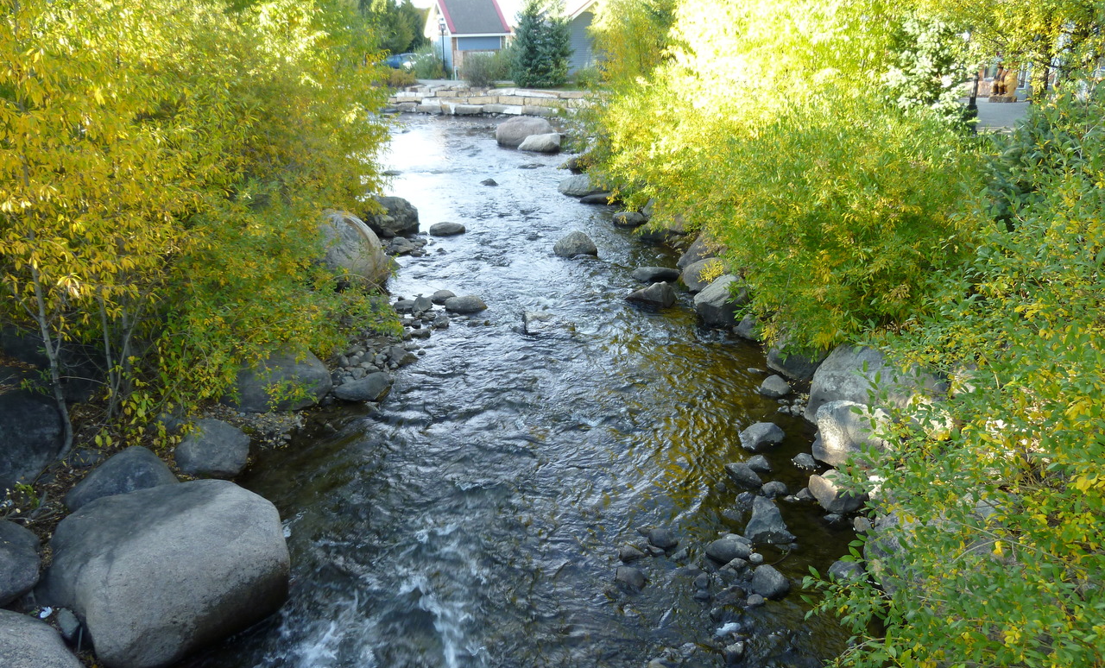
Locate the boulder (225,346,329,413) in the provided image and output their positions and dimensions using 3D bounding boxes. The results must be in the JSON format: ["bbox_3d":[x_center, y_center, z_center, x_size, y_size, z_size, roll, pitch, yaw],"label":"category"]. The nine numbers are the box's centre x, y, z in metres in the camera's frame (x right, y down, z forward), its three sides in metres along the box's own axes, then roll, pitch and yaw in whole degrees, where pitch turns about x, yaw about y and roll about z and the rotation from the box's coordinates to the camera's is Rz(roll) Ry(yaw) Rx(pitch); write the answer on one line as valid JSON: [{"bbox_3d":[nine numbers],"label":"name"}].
[{"bbox_3d":[-2.862,0.452,8.299,1.092,0.658,0.874,-1,20,0],"label":"boulder"}]

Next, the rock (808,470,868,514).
[{"bbox_3d":[2.539,1.400,7.087,0.502,0.316,0.377,7,21,19],"label":"rock"}]

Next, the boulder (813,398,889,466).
[{"bbox_3d":[2.790,0.918,7.377,0.738,0.583,0.628,-1,20,0],"label":"boulder"}]

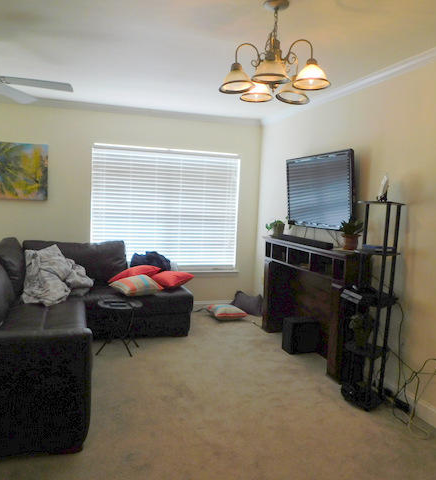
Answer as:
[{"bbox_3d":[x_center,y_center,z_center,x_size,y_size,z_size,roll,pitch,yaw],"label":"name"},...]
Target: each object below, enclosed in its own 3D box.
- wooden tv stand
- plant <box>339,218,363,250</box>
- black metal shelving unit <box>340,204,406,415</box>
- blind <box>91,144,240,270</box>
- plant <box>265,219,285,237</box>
[{"bbox_3d":[0.837,0.554,4.032,0.250,1.030,1.540,0,5,-18],"label":"wooden tv stand"},{"bbox_3d":[1.056,-0.044,3.387,0.180,0.250,0.180,0,5,-18],"label":"plant"},{"bbox_3d":[1.091,0.456,3.008,0.270,1.420,0.285,-1,6,-29],"label":"black metal shelving unit"},{"bbox_3d":[-0.593,-0.350,5.124,1.790,1.450,0.060,0,5,-18],"label":"blind"},{"bbox_3d":[0.641,-0.124,4.660,0.170,0.190,0.180,0,5,-18],"label":"plant"}]

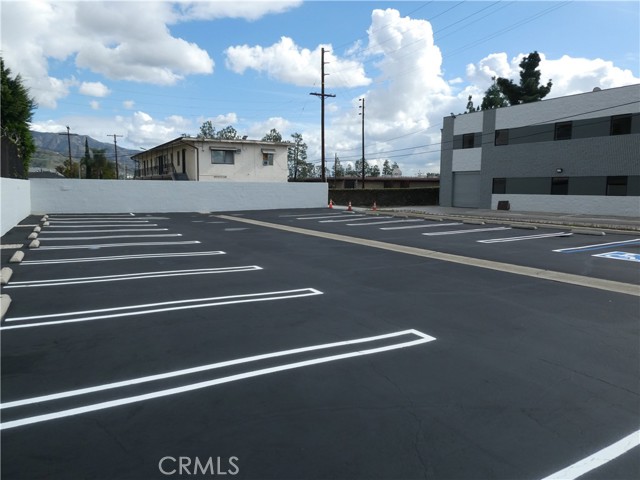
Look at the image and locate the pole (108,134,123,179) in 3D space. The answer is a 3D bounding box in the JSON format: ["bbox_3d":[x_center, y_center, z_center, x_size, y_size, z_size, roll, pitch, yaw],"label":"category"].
[{"bbox_3d":[-36.250,-13.104,79.207,2.600,11.230,0.400,-3,7,-30],"label":"pole"}]

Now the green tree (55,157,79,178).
[{"bbox_3d":[-40.189,-9.836,70.815,4.000,6.570,4.000,-3,7,-29],"label":"green tree"}]

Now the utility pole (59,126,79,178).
[{"bbox_3d":[-39.721,-12.272,70.795,2.600,11.420,0.400,-3,7,-30],"label":"utility pole"}]

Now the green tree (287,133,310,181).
[{"bbox_3d":[-3.427,-11.387,69.074,3.400,10.480,3.400,0,6,-3],"label":"green tree"}]

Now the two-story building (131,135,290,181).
[{"bbox_3d":[-13.709,-6.905,50.273,9.580,5.660,27.000,-3,7,-30],"label":"two-story building"}]

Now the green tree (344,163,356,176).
[{"bbox_3d":[7.555,-15.032,110.759,3.200,8.520,3.200,1,6,4],"label":"green tree"}]

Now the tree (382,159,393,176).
[{"bbox_3d":[16.586,-15.349,109.739,3.000,9.480,3.000,1,7,8],"label":"tree"}]

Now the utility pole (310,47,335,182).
[{"bbox_3d":[0.237,-10.699,42.569,2.850,15.090,0.400,-3,7,-30],"label":"utility pole"}]

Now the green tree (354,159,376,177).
[{"bbox_3d":[11.037,-15.171,108.430,5.400,9.360,5.400,1,6,6],"label":"green tree"}]

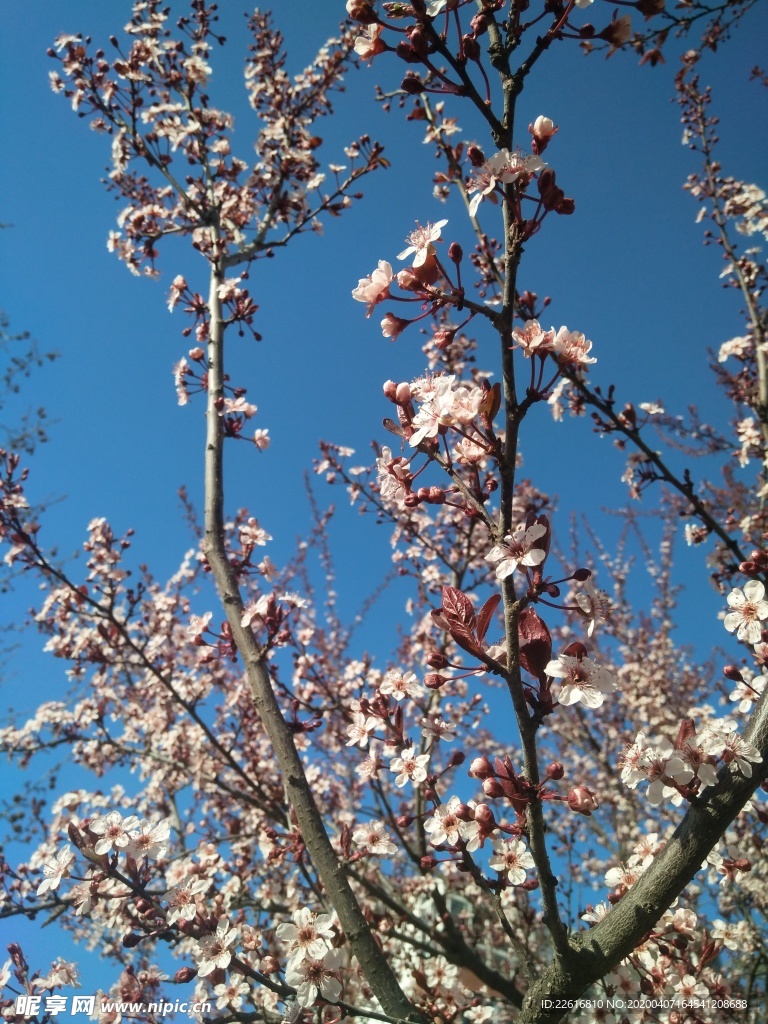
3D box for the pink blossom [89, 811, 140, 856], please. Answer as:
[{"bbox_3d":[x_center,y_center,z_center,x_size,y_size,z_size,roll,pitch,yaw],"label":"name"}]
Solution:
[{"bbox_3d":[-0.136,0.163,0.315,0.025,0.022,0.010,0,-6,-3],"label":"pink blossom"}]

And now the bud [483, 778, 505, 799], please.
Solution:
[{"bbox_3d":[0.041,0.105,0.235,0.009,0.007,0.007,27,0,-24],"label":"bud"}]

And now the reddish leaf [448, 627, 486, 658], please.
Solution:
[{"bbox_3d":[0.036,0.058,0.275,0.021,0.006,0.008,42,-64,-12],"label":"reddish leaf"}]

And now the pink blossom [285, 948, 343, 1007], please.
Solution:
[{"bbox_3d":[-0.034,0.224,0.300,0.028,0.028,0.012,3,-34,-5],"label":"pink blossom"}]

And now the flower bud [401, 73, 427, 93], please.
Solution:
[{"bbox_3d":[0.013,-0.183,0.265,0.011,0.009,0.009,9,0,-6],"label":"flower bud"}]

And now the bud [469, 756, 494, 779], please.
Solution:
[{"bbox_3d":[0.052,0.138,0.335,0.014,0.011,0.011,28,-19,-17],"label":"bud"}]

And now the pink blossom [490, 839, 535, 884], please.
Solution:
[{"bbox_3d":[0.068,0.186,0.330,0.025,0.025,0.010,0,-7,0],"label":"pink blossom"}]

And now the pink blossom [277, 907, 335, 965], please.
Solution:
[{"bbox_3d":[-0.033,0.179,0.262,0.025,0.024,0.011,1,-37,-1],"label":"pink blossom"}]

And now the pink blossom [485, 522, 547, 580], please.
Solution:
[{"bbox_3d":[0.050,0.015,0.235,0.024,0.023,0.011,-9,-36,15],"label":"pink blossom"}]

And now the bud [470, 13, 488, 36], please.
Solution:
[{"bbox_3d":[0.041,-0.208,0.265,0.007,0.010,0.007,21,0,0],"label":"bud"}]

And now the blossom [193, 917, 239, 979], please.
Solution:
[{"bbox_3d":[-0.070,0.180,0.258,0.024,0.024,0.011,-14,-33,21],"label":"blossom"}]

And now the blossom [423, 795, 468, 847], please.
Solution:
[{"bbox_3d":[0.034,0.173,0.350,0.027,0.027,0.013,-3,-25,5],"label":"blossom"}]

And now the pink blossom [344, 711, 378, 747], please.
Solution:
[{"bbox_3d":[-0.017,0.157,0.450,0.027,0.027,0.014,-17,-22,26],"label":"pink blossom"}]

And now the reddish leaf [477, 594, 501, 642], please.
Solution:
[{"bbox_3d":[0.040,0.041,0.238,0.007,0.019,0.004,24,0,40],"label":"reddish leaf"}]

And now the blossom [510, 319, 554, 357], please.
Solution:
[{"bbox_3d":[0.066,-0.077,0.275,0.019,0.017,0.015,-5,-35,7],"label":"blossom"}]

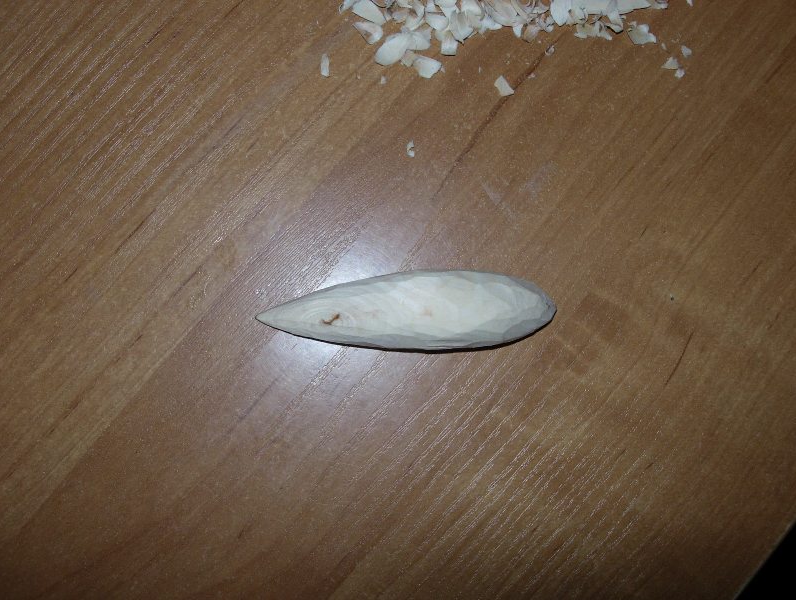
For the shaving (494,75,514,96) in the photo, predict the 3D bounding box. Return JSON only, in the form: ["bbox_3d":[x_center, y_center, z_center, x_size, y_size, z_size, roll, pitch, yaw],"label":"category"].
[{"bbox_3d":[0.044,-0.090,0.371,0.006,0.002,0.009,-39,88,-6],"label":"shaving"}]

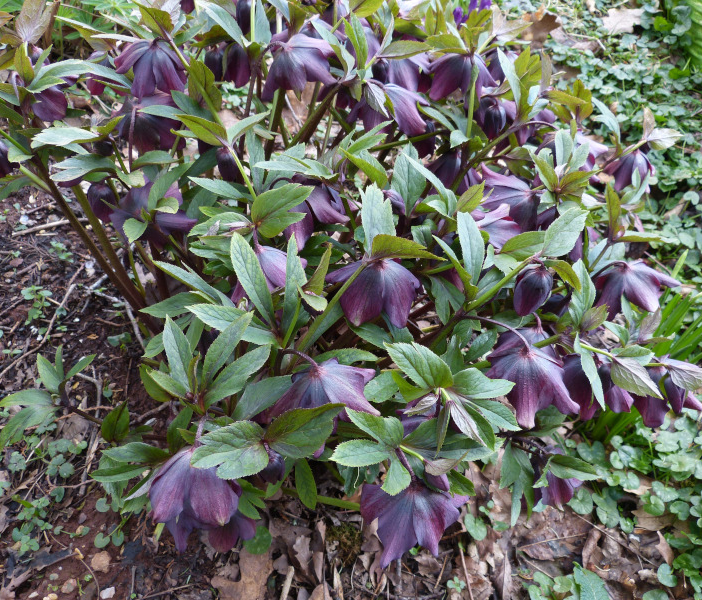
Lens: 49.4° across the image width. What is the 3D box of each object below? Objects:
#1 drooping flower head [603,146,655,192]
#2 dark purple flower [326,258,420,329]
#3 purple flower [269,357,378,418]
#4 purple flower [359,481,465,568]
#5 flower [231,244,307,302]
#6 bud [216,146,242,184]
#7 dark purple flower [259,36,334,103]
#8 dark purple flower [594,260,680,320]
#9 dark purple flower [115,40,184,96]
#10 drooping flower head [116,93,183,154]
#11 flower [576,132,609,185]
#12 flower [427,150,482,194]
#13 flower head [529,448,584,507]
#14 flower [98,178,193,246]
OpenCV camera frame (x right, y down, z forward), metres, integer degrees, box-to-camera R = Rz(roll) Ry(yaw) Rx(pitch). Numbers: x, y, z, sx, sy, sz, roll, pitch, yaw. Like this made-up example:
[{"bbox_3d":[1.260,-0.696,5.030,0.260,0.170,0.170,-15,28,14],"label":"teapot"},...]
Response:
[{"bbox_3d":[0.307,-0.143,0.840,0.054,0.043,0.050,0,37,0],"label":"drooping flower head"},{"bbox_3d":[0.017,-0.005,0.585,0.070,0.046,0.064,0,19,0],"label":"dark purple flower"},{"bbox_3d":[-0.022,0.072,0.610,0.084,0.046,0.070,0,37,0],"label":"purple flower"},{"bbox_3d":[0.043,0.155,0.530,0.071,0.048,0.064,-3,14,-4],"label":"purple flower"},{"bbox_3d":[-0.067,-0.022,0.630,0.062,0.042,0.058,-6,19,-8],"label":"flower"},{"bbox_3d":[-0.119,-0.131,0.740,0.025,0.036,0.025,0,37,0],"label":"bud"},{"bbox_3d":[-0.055,-0.244,0.800,0.077,0.053,0.066,0,37,0],"label":"dark purple flower"},{"bbox_3d":[0.247,-0.008,0.660,0.074,0.044,0.068,12,36,23],"label":"dark purple flower"},{"bbox_3d":[-0.205,-0.236,0.780,0.070,0.053,0.066,-9,33,-12],"label":"dark purple flower"},{"bbox_3d":[-0.206,-0.180,0.780,0.070,0.051,0.062,0,37,0],"label":"drooping flower head"},{"bbox_3d":[0.260,-0.152,0.820,0.043,0.048,0.046,0,37,0],"label":"flower"},{"bbox_3d":[0.095,-0.117,0.700,0.050,0.042,0.048,13,31,15],"label":"flower"},{"bbox_3d":[0.177,0.154,0.660,0.053,0.046,0.050,10,38,21],"label":"flower head"},{"bbox_3d":[-0.182,-0.078,0.690,0.078,0.052,0.068,-11,34,-13],"label":"flower"}]

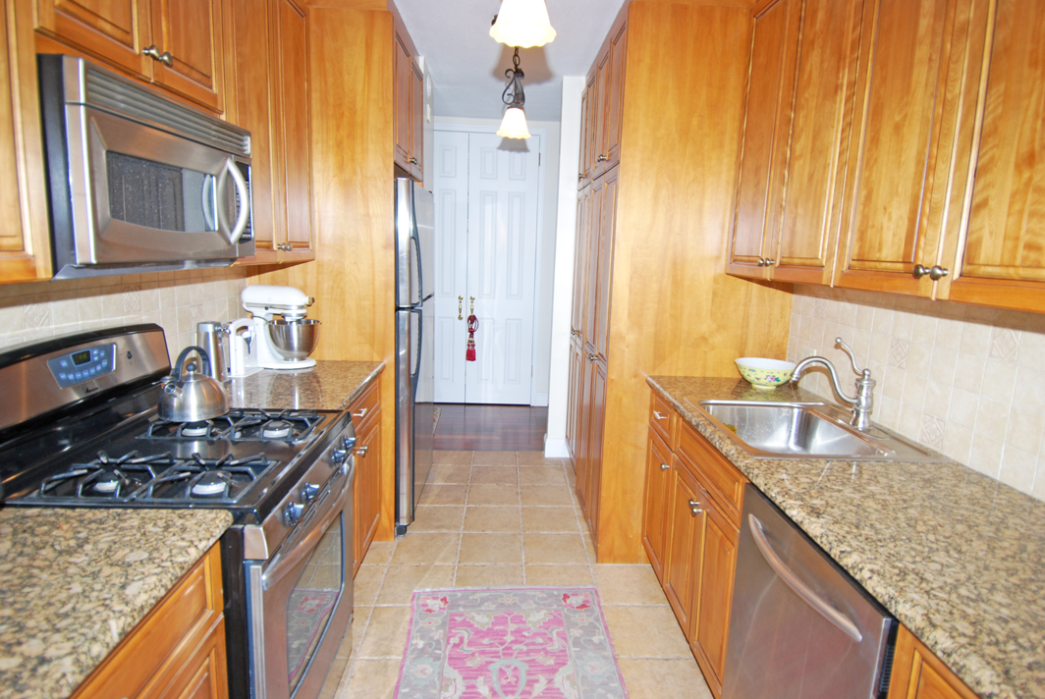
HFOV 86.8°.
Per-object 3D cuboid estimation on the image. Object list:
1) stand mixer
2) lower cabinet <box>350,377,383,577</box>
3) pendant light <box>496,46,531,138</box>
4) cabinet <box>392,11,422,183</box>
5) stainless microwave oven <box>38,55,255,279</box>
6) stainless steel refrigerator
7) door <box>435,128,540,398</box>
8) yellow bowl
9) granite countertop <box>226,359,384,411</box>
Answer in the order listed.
[{"bbox_3d":[-1.075,-0.106,2.468,0.355,0.362,0.240,3,10,4],"label":"stand mixer"},{"bbox_3d":[-0.993,0.597,2.321,0.625,0.883,0.795,1,10,-2],"label":"lower cabinet"},{"bbox_3d":[-0.038,-1.377,2.917,0.190,0.505,0.190,1,10,-2],"label":"pendant light"},{"bbox_3d":[-0.922,-1.229,2.832,0.700,0.620,0.855,1,10,-2],"label":"cabinet"},{"bbox_3d":[-1.030,-0.399,1.362,0.430,0.410,0.735,1,10,-2],"label":"stainless microwave oven"},{"bbox_3d":[-0.902,0.015,3.055,0.780,1.775,0.780,1,10,-2],"label":"stainless steel refrigerator"},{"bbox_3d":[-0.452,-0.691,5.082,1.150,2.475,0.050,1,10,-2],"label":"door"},{"bbox_3d":[1.046,0.112,2.375,0.257,0.100,0.257,2,10,0],"label":"yellow bowl"},{"bbox_3d":[-0.968,0.143,2.240,0.645,0.040,0.795,1,10,-2],"label":"granite countertop"}]

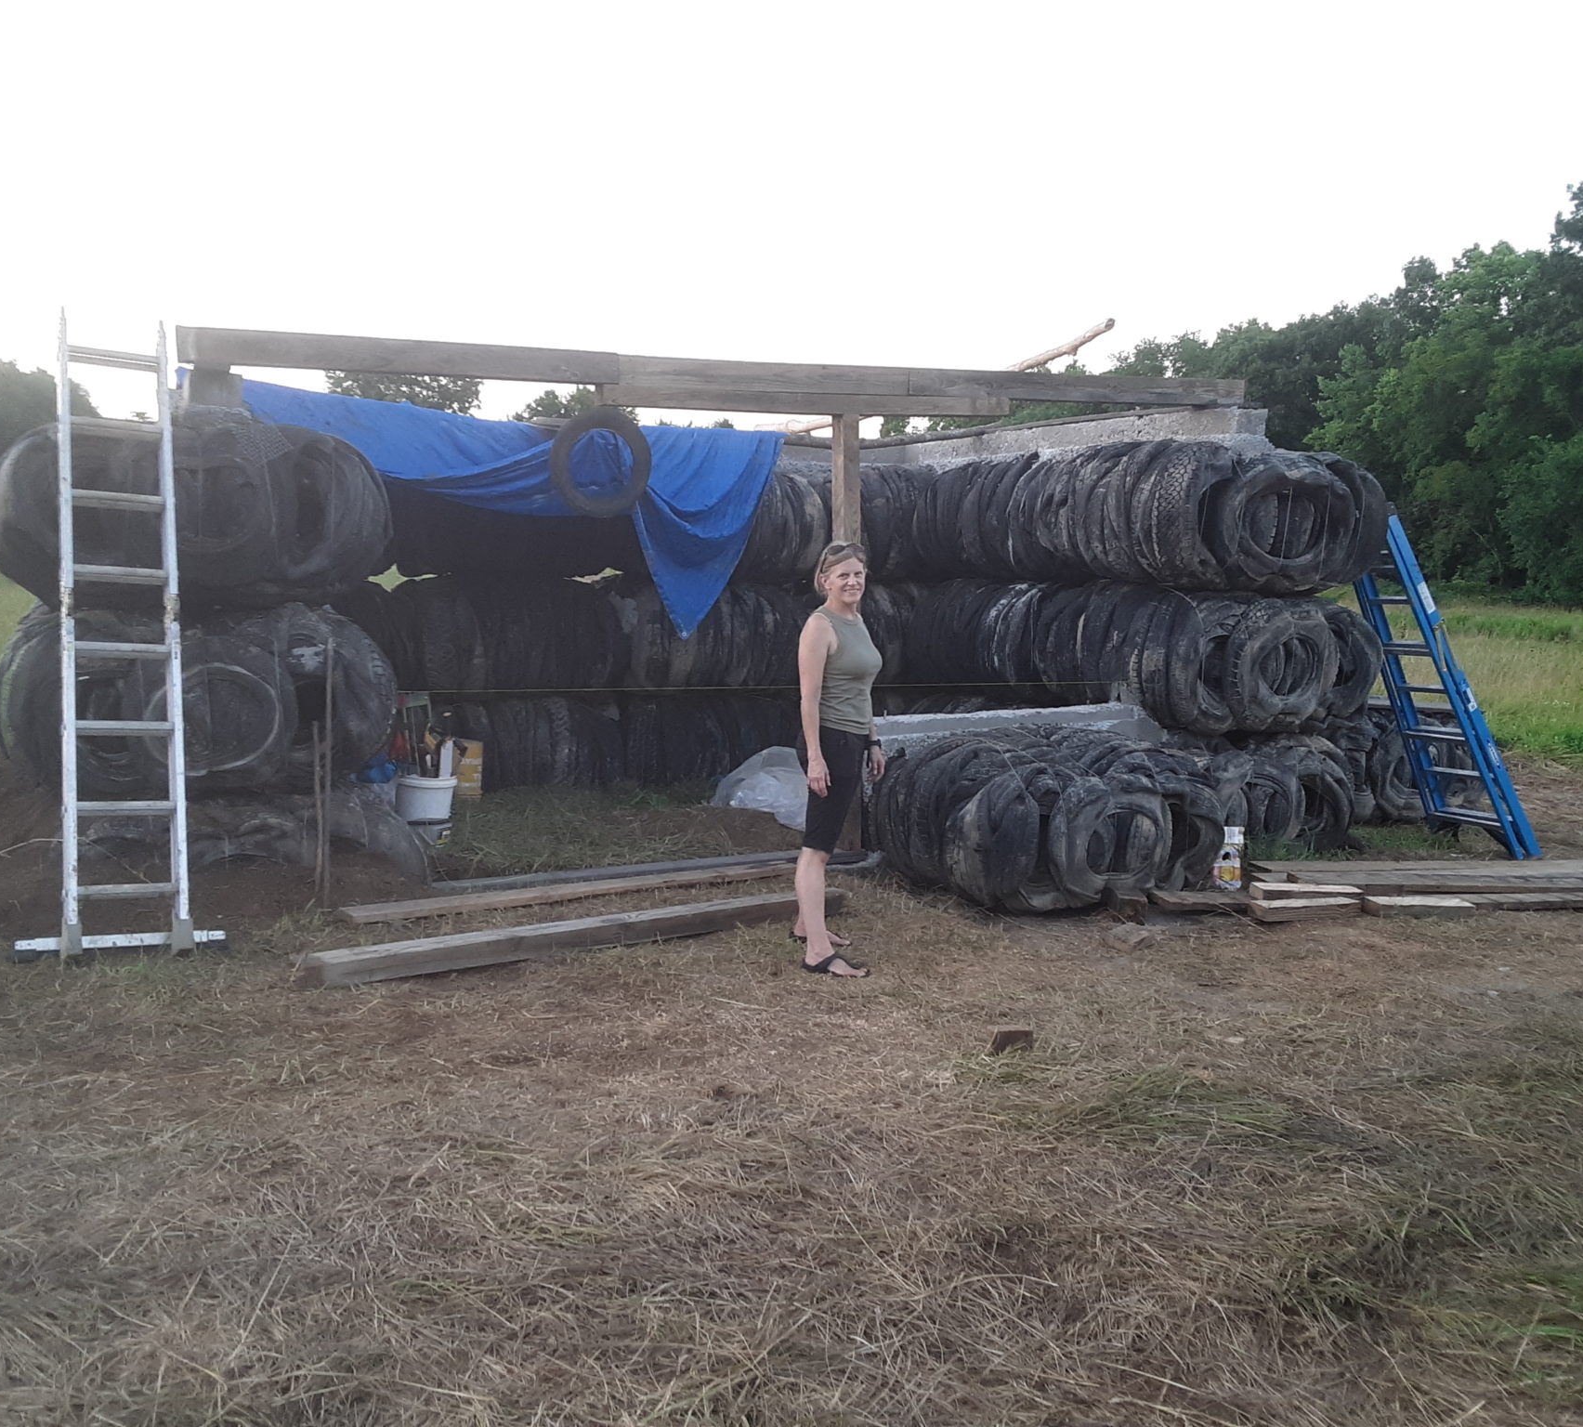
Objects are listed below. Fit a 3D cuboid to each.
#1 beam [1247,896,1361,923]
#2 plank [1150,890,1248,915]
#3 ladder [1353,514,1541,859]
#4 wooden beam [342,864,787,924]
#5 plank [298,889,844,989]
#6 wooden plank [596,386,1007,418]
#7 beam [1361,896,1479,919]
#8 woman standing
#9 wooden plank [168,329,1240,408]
[{"bbox_3d":[2.490,0.950,7.506,0.637,0.055,0.140,1,5,-28],"label":"beam"},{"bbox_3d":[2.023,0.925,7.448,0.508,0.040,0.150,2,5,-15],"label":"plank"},{"bbox_3d":[3.922,-0.152,9.431,0.200,2.280,0.550,-31,17,-20],"label":"ladder"},{"bbox_3d":[-0.870,0.797,6.928,2.394,0.038,0.150,-1,5,-40],"label":"wooden beam"},{"bbox_3d":[-0.731,0.872,6.115,2.414,0.090,0.140,-2,5,-41],"label":"plank"},{"bbox_3d":[0.118,-1.532,7.605,2.394,0.097,0.090,-6,8,-33],"label":"wooden plank"},{"bbox_3d":[3.142,0.977,7.702,0.547,0.055,0.140,2,5,-15],"label":"beam"},{"bbox_3d":[0.174,0.171,6.042,0.310,1.680,0.450,3,7,32],"label":"woman standing"},{"bbox_3d":[0.135,-1.673,7.625,6.045,0.150,0.100,-6,8,-33],"label":"wooden plank"}]

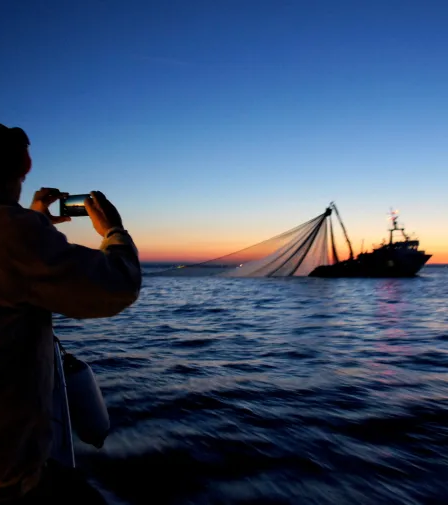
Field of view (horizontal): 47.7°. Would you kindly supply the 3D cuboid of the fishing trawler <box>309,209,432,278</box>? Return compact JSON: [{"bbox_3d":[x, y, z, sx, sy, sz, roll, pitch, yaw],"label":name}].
[{"bbox_3d":[30.200,-2.200,105.000,25.000,14.600,7.400,0,-1,10],"label":"fishing trawler"}]

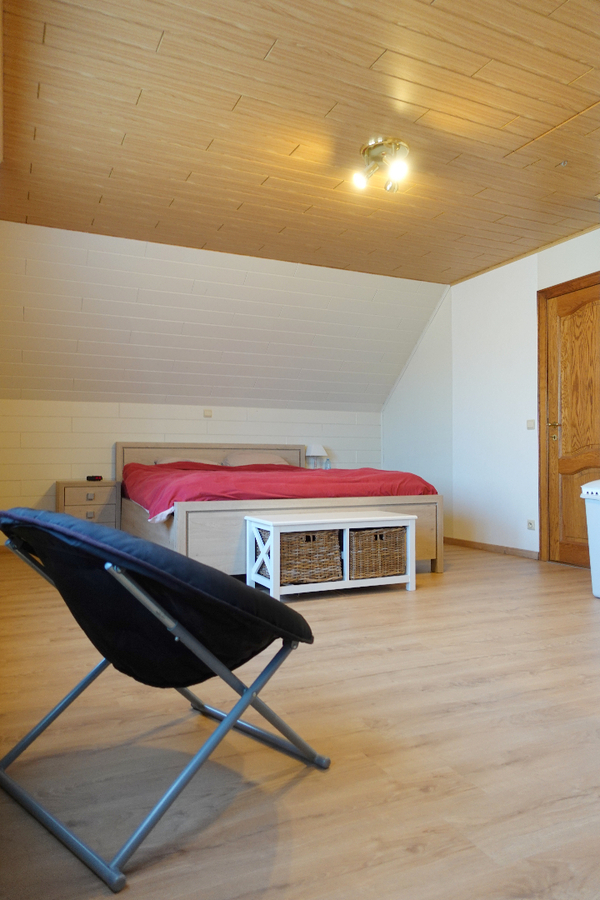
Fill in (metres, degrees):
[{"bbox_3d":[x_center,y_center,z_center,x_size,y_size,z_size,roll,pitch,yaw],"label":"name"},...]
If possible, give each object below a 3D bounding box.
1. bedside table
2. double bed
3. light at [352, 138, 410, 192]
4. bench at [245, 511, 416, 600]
[{"bbox_3d":[-1.814,0.573,5.140,0.482,0.593,0.400,1,-1,-24],"label":"bedside table"},{"bbox_3d":[-0.321,0.396,4.771,1.866,0.934,2.213,1,-1,-25],"label":"double bed"},{"bbox_3d":[0.435,-1.508,3.220,0.275,0.170,0.275,1,-1,-24],"label":"light"},{"bbox_3d":[0.188,0.615,3.539,0.930,0.448,0.414,1,-1,-25],"label":"bench"}]

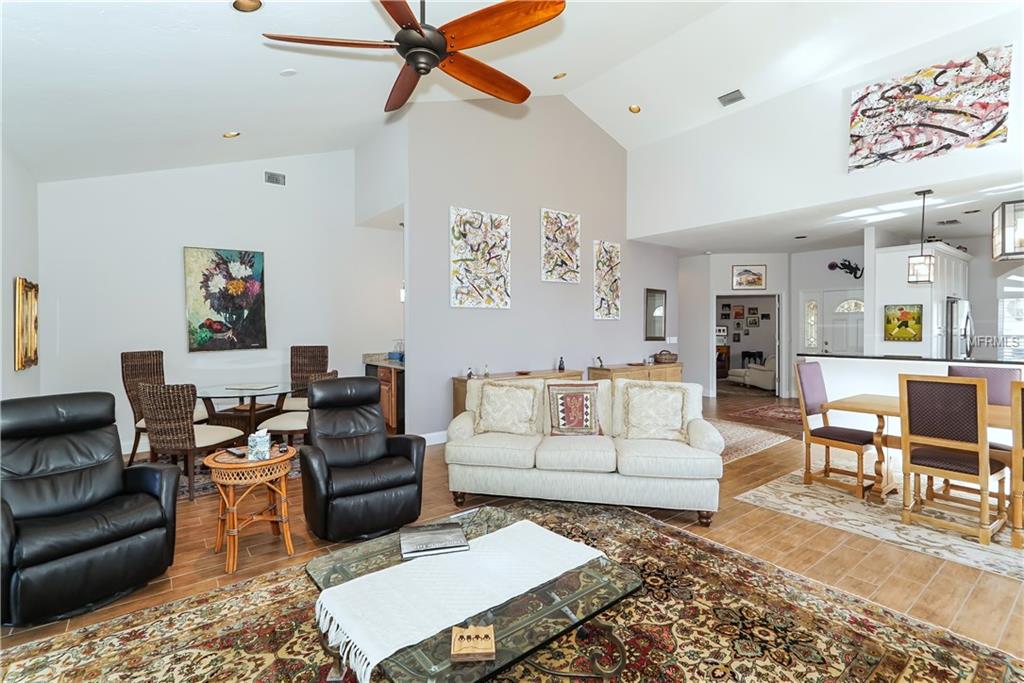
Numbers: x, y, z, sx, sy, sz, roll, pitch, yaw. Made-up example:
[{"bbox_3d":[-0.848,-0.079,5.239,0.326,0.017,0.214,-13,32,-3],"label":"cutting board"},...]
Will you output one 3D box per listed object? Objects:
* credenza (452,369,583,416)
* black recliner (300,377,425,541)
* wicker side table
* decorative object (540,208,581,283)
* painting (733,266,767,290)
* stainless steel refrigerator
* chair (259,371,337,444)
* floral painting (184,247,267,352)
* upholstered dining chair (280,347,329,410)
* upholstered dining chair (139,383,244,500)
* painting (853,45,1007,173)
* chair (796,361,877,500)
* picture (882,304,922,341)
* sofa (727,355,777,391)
[{"bbox_3d":[0.128,0.829,5.931,1.800,0.810,0.450,-1,1,-37],"label":"credenza"},{"bbox_3d":[-1.140,0.777,3.394,0.750,1.000,0.830,-1,1,-38],"label":"black recliner"},{"bbox_3d":[-1.565,0.989,2.758,0.510,0.602,0.510,-1,2,-37],"label":"wicker side table"},{"bbox_3d":[0.728,-1.359,6.532,0.770,1.020,0.041,-1,2,-37],"label":"decorative object"},{"bbox_3d":[4.902,-1.325,9.390,0.655,0.545,0.030,0,1,8],"label":"painting"},{"bbox_3d":[6.559,0.259,7.107,0.928,1.785,0.724,-1,2,-37],"label":"stainless steel refrigerator"},{"bbox_3d":[-2.092,0.793,4.479,0.610,0.930,0.540,0,1,4],"label":"chair"},{"bbox_3d":[-3.486,-0.504,5.580,0.826,1.234,0.036,-1,2,-37],"label":"floral painting"},{"bbox_3d":[-2.609,0.657,5.718,0.480,1.160,0.620,0,1,-7],"label":"upholstered dining chair"},{"bbox_3d":[-2.704,0.802,3.913,0.540,0.930,0.610,0,1,4],"label":"upholstered dining chair"},{"bbox_3d":[4.166,-2.317,4.636,0.041,0.908,1.219,-1,2,-37],"label":"painting"},{"bbox_3d":[2.871,0.733,4.004,0.464,1.069,0.551,-1,1,-37],"label":"chair"},{"bbox_3d":[5.377,-0.255,6.279,0.031,0.515,0.418,-1,2,-37],"label":"picture"},{"bbox_3d":[6.155,0.658,11.140,1.479,0.816,1.122,-1,2,-37],"label":"sofa"}]

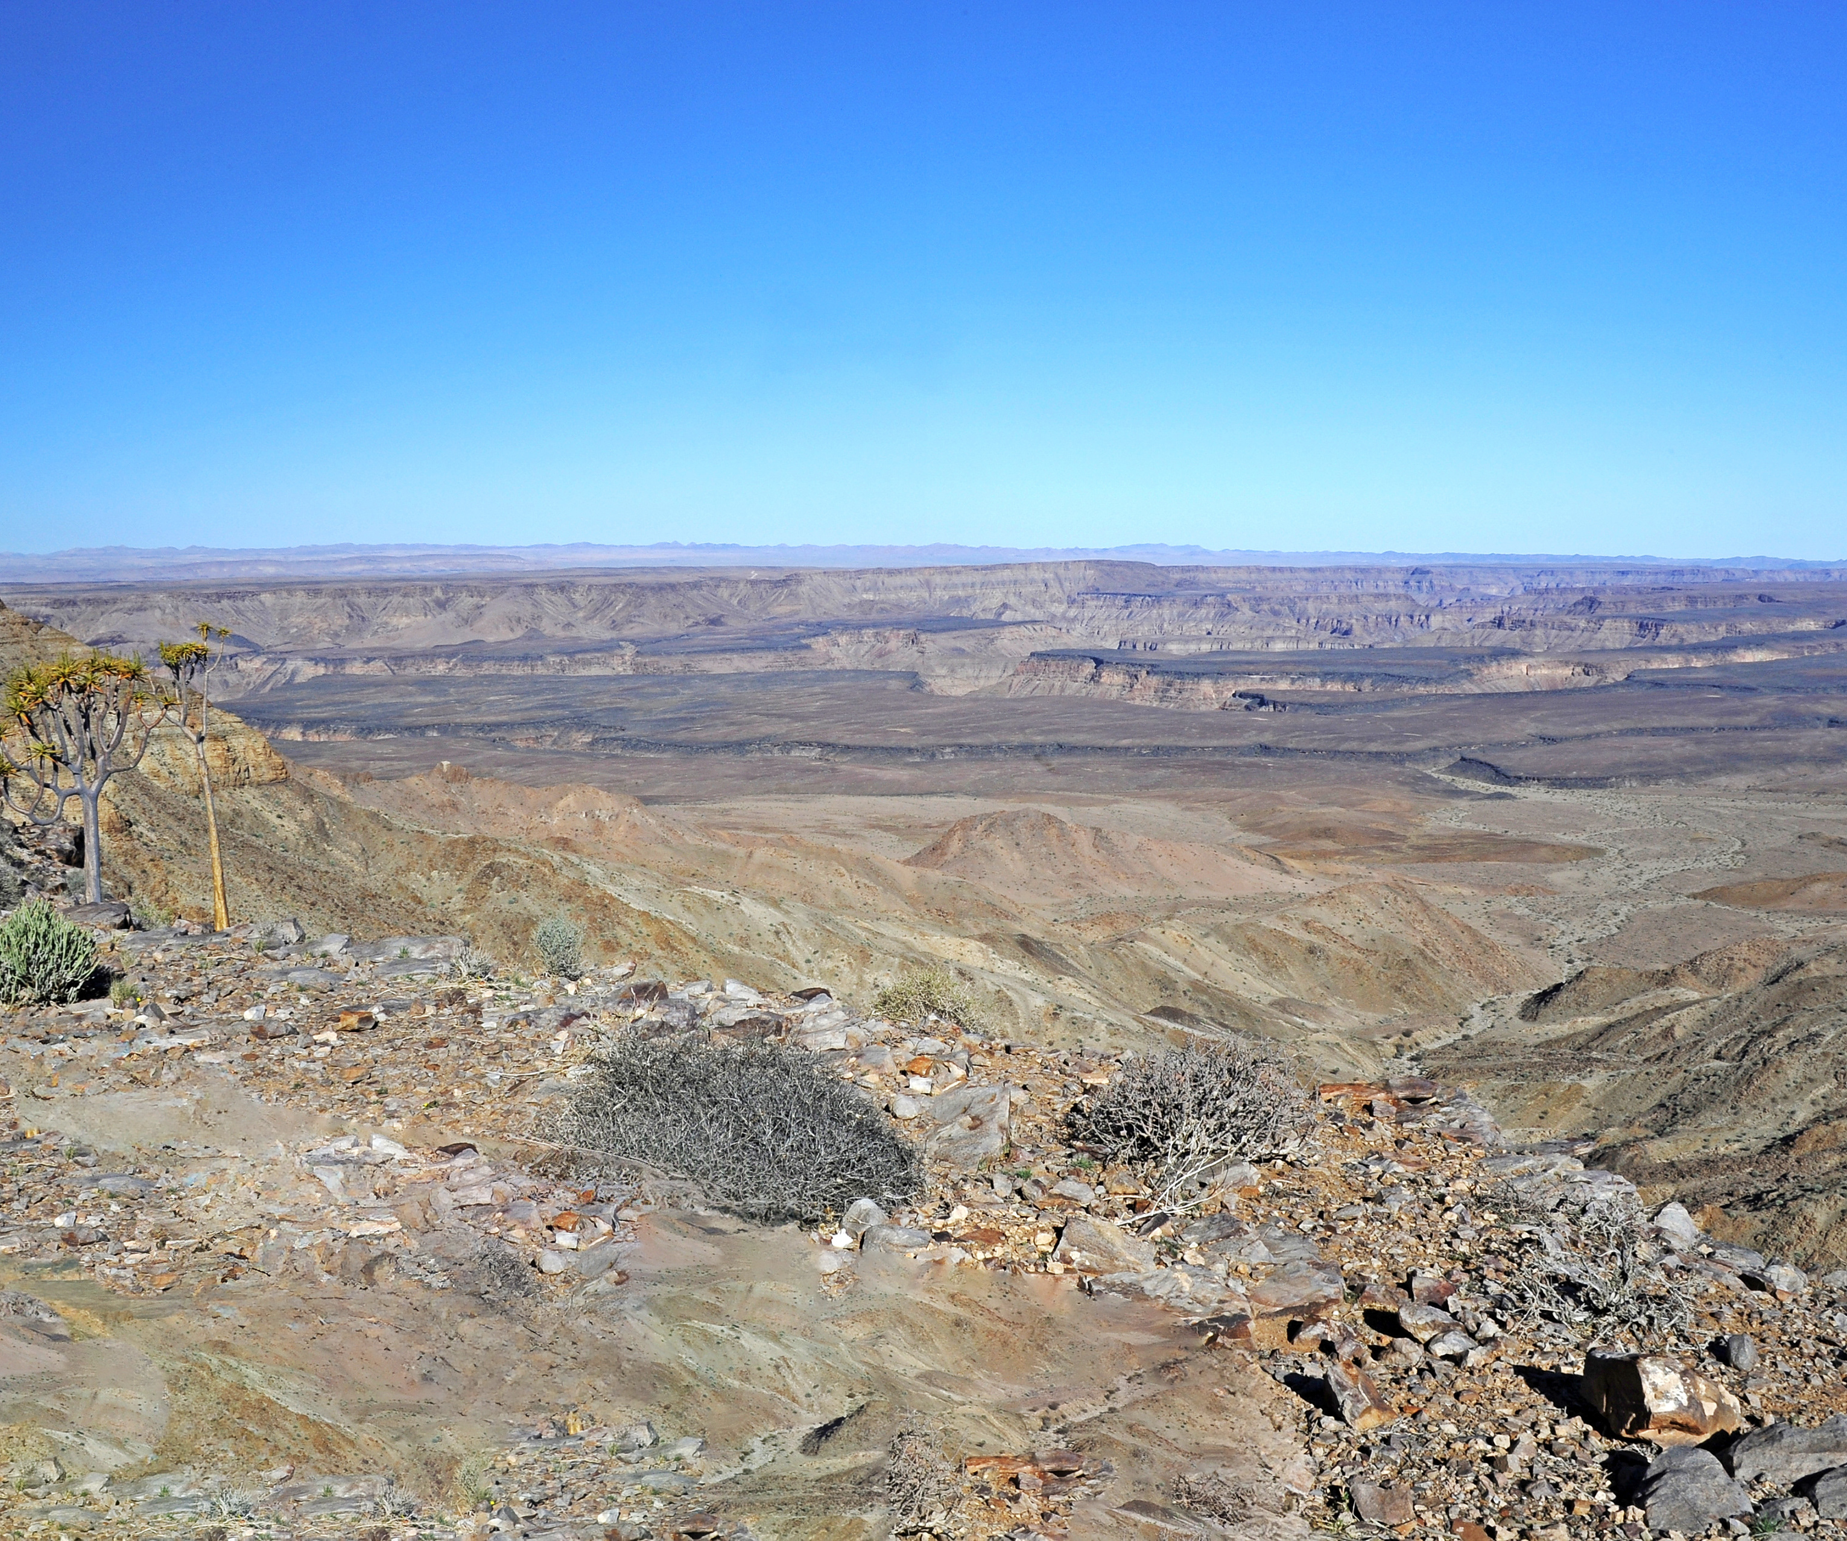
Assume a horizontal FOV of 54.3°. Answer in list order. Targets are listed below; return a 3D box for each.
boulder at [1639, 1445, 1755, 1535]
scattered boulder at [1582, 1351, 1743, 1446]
[{"bbox_3d":[1.692,1.571,3.950,0.234,0.139,0.175,3,7,24],"label":"boulder"},{"bbox_3d":[1.762,1.488,4.300,0.352,0.159,0.229,3,7,23],"label":"scattered boulder"}]

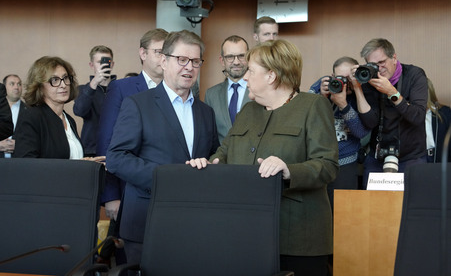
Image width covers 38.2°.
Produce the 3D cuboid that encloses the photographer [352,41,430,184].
[{"bbox_3d":[0.980,0.320,3.917,0.520,1.810,0.480,1,3,22],"label":"photographer"}]

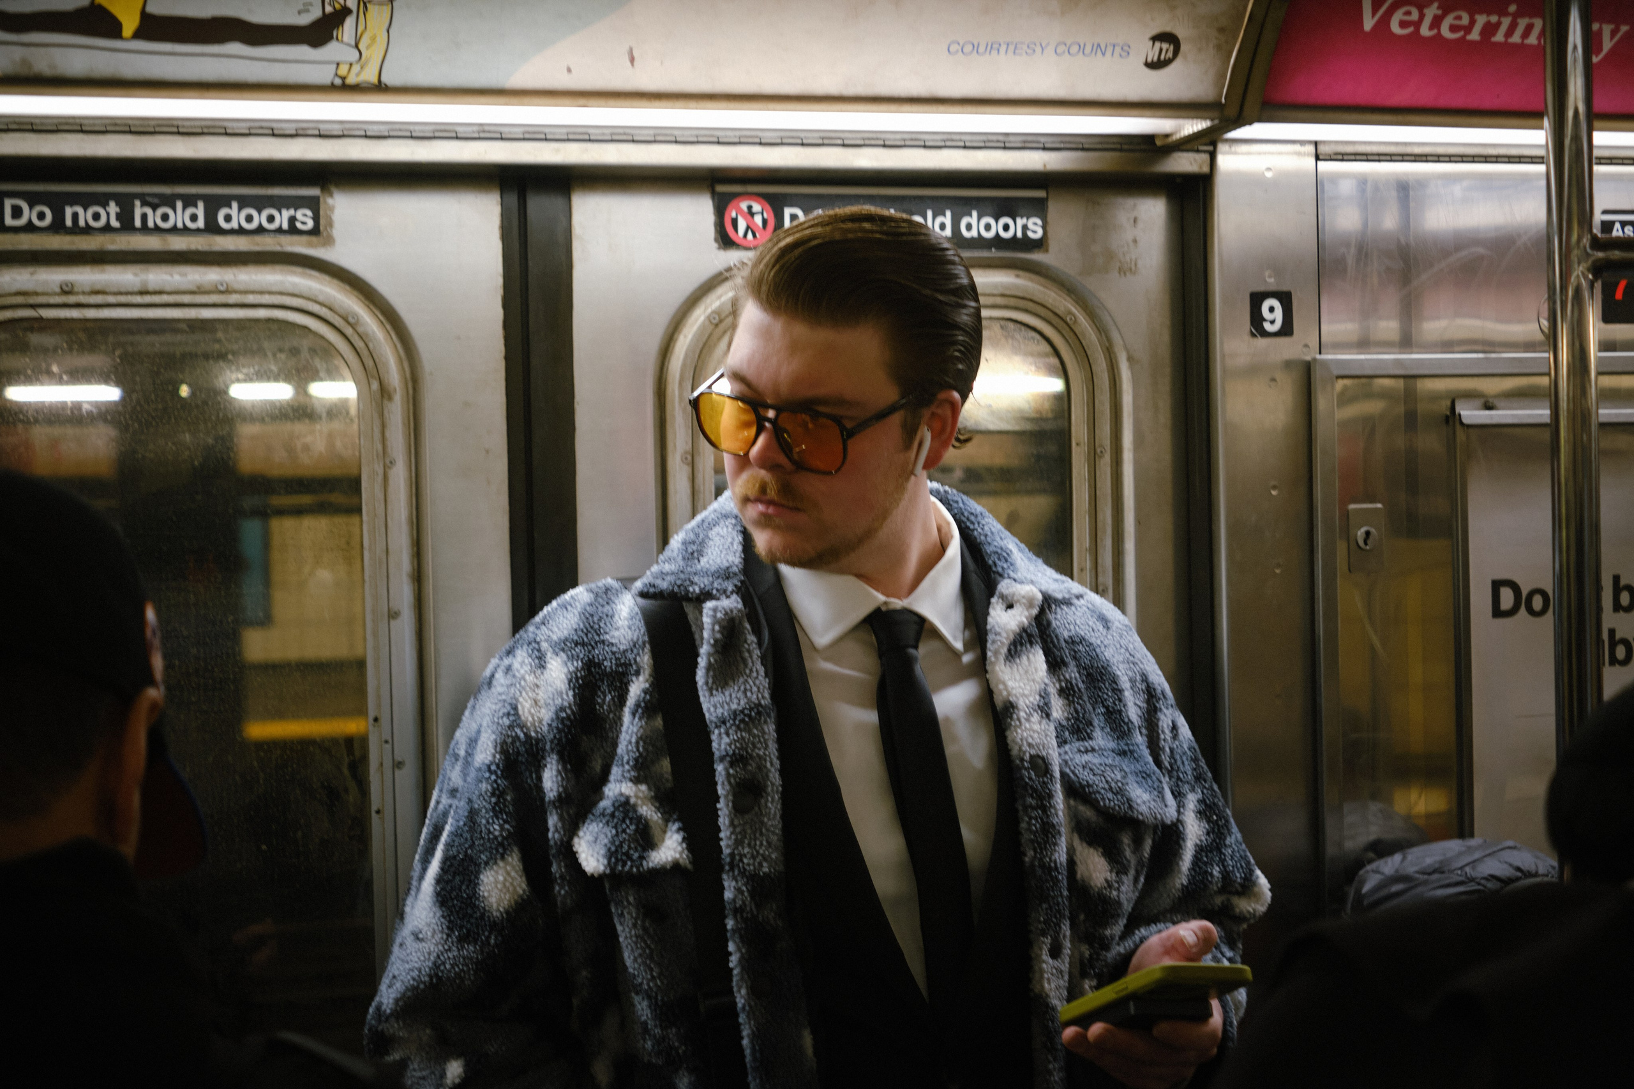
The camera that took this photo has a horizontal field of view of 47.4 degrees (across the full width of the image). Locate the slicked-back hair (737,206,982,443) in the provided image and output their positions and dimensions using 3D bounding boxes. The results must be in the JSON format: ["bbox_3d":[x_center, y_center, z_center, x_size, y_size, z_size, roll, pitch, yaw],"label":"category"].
[{"bbox_3d":[0.033,-0.168,1.390,0.166,0.170,0.205,14,33,36],"label":"slicked-back hair"}]

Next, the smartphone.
[{"bbox_3d":[0.230,0.310,1.274,0.075,0.013,0.151,4,-25,-16],"label":"smartphone"}]

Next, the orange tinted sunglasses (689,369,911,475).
[{"bbox_3d":[0.007,-0.104,1.383,0.147,0.052,0.145,14,33,36],"label":"orange tinted sunglasses"}]

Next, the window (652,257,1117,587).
[{"bbox_3d":[0.081,0.117,1.733,0.446,0.750,0.045,-2,1,-13],"label":"window"}]

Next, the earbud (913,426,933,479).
[{"bbox_3d":[0.076,-0.067,1.362,0.019,0.039,0.017,14,4,26],"label":"earbud"}]

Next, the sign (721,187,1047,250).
[{"bbox_3d":[0.062,-0.301,1.722,0.320,0.059,0.004,-2,1,-13],"label":"sign"}]

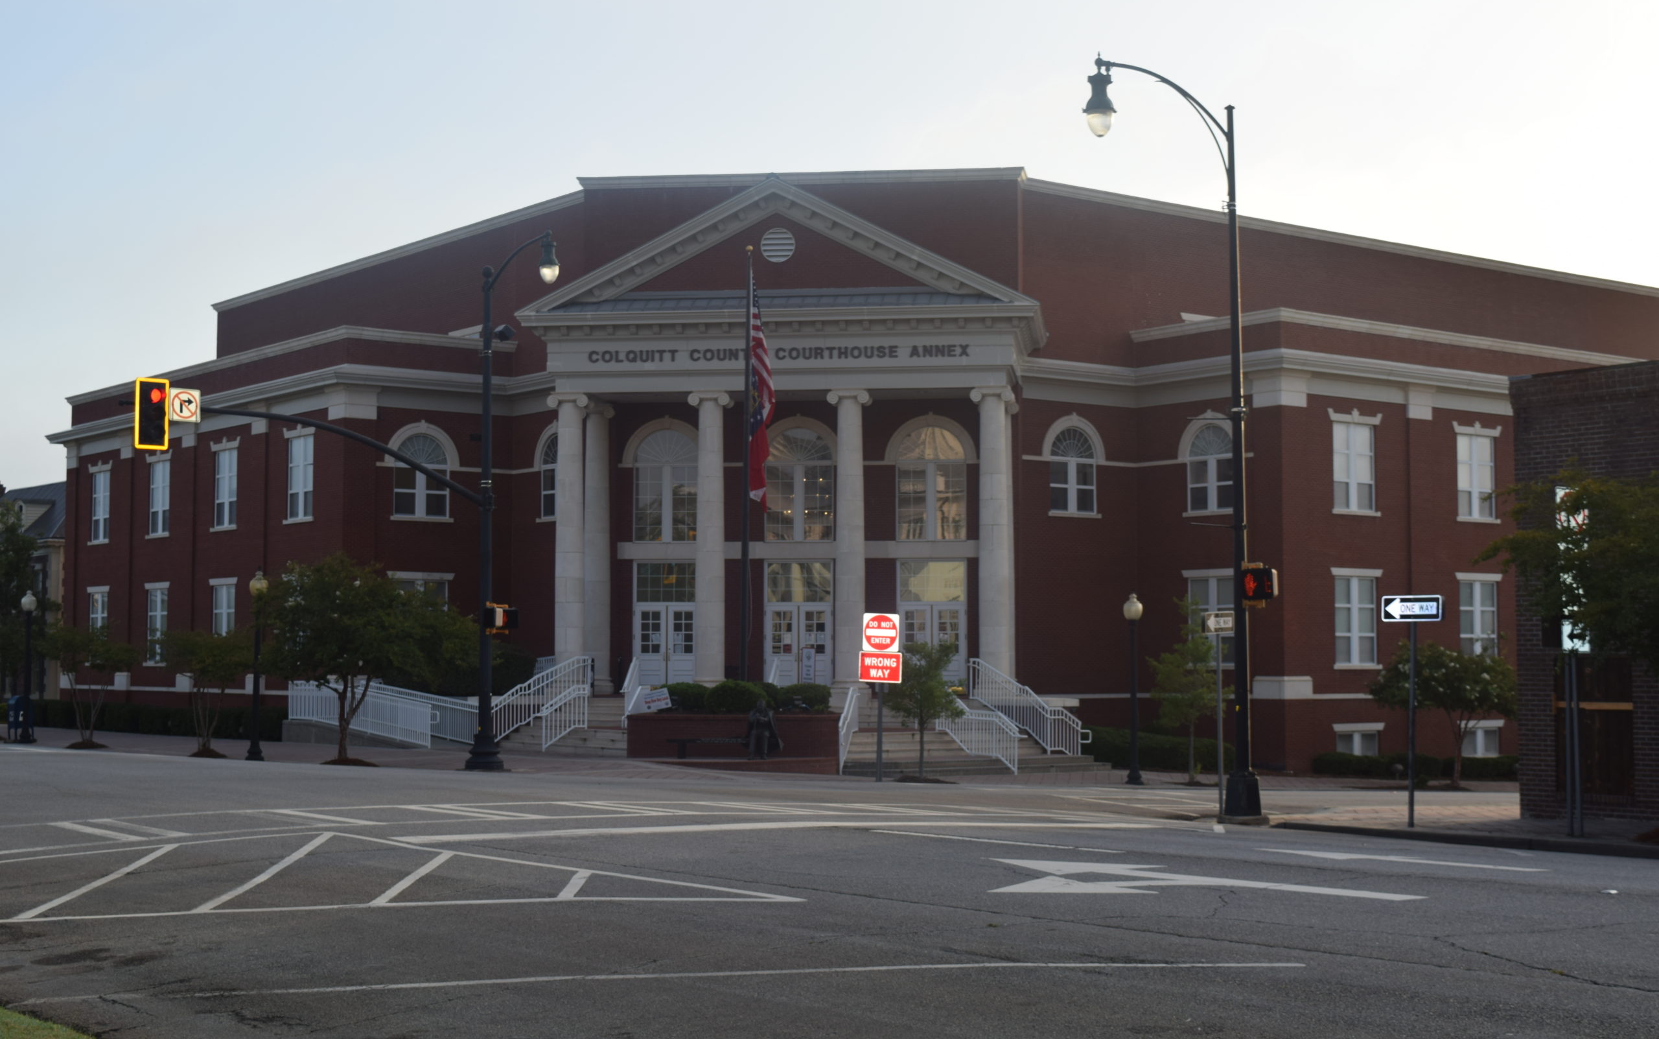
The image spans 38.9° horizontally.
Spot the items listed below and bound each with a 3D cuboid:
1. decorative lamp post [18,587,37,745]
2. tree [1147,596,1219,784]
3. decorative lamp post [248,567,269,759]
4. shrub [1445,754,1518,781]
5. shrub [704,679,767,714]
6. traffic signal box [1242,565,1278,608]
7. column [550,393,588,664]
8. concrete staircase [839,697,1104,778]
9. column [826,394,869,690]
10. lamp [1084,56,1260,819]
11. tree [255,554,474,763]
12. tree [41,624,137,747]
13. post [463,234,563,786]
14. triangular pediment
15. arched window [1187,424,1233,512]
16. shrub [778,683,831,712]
[{"bbox_3d":[-21.740,4.001,63.682,0.380,4.098,0.380,-1,-4,7],"label":"decorative lamp post"},{"bbox_3d":[8.311,3.934,54.500,1.850,4.350,1.850,0,-4,8],"label":"tree"},{"bbox_3d":[-12.394,3.170,50.903,0.380,4.116,0.380,-1,-4,7],"label":"decorative lamp post"},{"bbox_3d":[18.484,6.979,66.300,2.200,0.800,1.100,3,-4,-37],"label":"shrub"},{"bbox_3d":[-2.148,4.099,54.102,1.400,0.833,1.350,0,-4,7],"label":"shrub"},{"bbox_3d":[6.042,0.936,33.000,0.470,0.618,0.270,-3,-5,40],"label":"traffic signal box"},{"bbox_3d":[-7.004,0.557,63.401,1.030,7.950,0.980,0,-4,8],"label":"column"},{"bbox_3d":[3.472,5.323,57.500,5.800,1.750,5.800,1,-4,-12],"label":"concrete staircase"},{"bbox_3d":[0.527,0.488,62.407,1.030,7.910,0.980,0,-4,8],"label":"column"},{"bbox_3d":[4.743,-1.070,32.529,3.170,10.468,0.520,3,-5,-38],"label":"lamp"},{"bbox_3d":[-10.593,3.110,53.500,4.900,4.700,4.700,0,-4,8],"label":"tree"},{"bbox_3d":[-18.584,4.152,58.859,2.300,3.074,2.300,-1,-4,7],"label":"tree"},{"bbox_3d":[-5.858,-0.282,44.234,0.750,10.076,2.950,3,-4,-38],"label":"post"},{"bbox_3d":[-1.221,-6.413,56.603,12.561,3.444,1.600,-1,-4,7],"label":"triangular pediment"},{"bbox_3d":[10.644,-1.403,65.201,0.200,2.466,1.860,3,-5,-38],"label":"arched window"},{"bbox_3d":[-0.588,4.072,53.351,1.250,0.780,1.150,-1,-4,7],"label":"shrub"}]

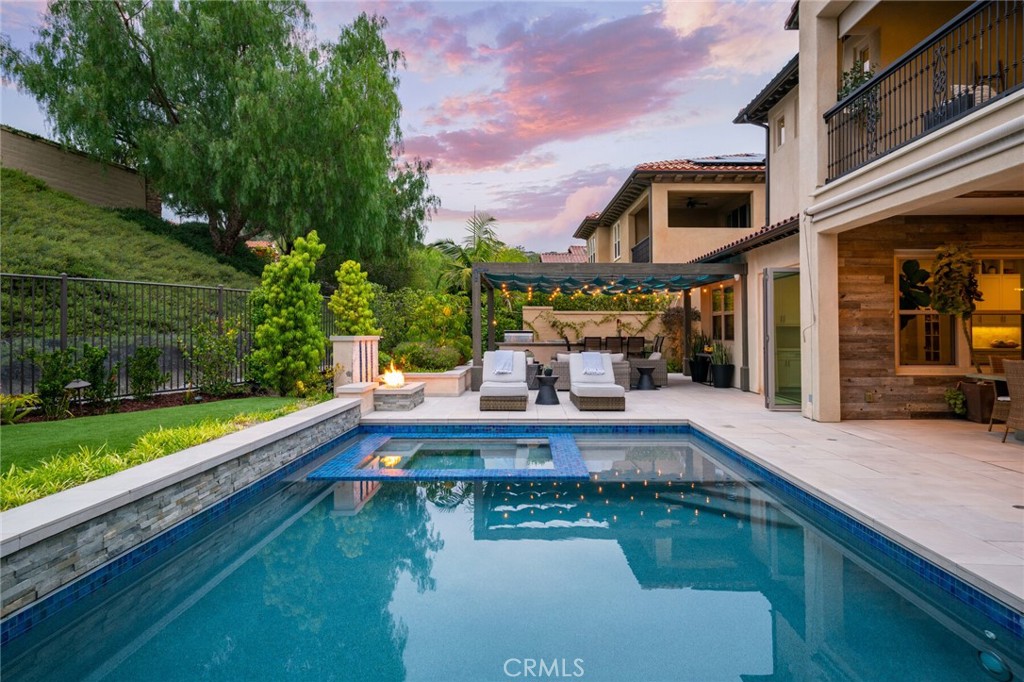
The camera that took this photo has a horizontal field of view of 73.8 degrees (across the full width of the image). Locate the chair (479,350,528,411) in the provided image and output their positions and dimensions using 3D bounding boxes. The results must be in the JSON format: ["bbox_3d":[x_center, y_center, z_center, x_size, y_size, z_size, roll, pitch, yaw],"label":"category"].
[{"bbox_3d":[-0.137,0.695,12.397,0.789,0.951,1.872,0,1,0],"label":"chair"}]

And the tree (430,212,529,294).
[{"bbox_3d":[-0.970,-1.250,20.300,3.000,4.600,3.000,0,1,0],"label":"tree"}]

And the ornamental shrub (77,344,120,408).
[{"bbox_3d":[-4.860,0.430,8.030,0.450,0.780,0.480,0,1,22],"label":"ornamental shrub"}]

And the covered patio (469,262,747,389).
[{"bbox_3d":[2.297,-0.334,18.418,6.274,2.904,6.021,0,1,1],"label":"covered patio"}]

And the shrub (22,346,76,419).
[{"bbox_3d":[-5.050,0.455,7.480,0.520,0.800,0.580,0,1,22],"label":"shrub"}]

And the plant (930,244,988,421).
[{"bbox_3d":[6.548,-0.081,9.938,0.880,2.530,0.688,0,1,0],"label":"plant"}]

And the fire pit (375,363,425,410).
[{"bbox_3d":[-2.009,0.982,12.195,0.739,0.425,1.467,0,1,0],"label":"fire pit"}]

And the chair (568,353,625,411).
[{"bbox_3d":[1.523,0.695,12.397,0.779,0.941,1.872,0,1,0],"label":"chair"}]

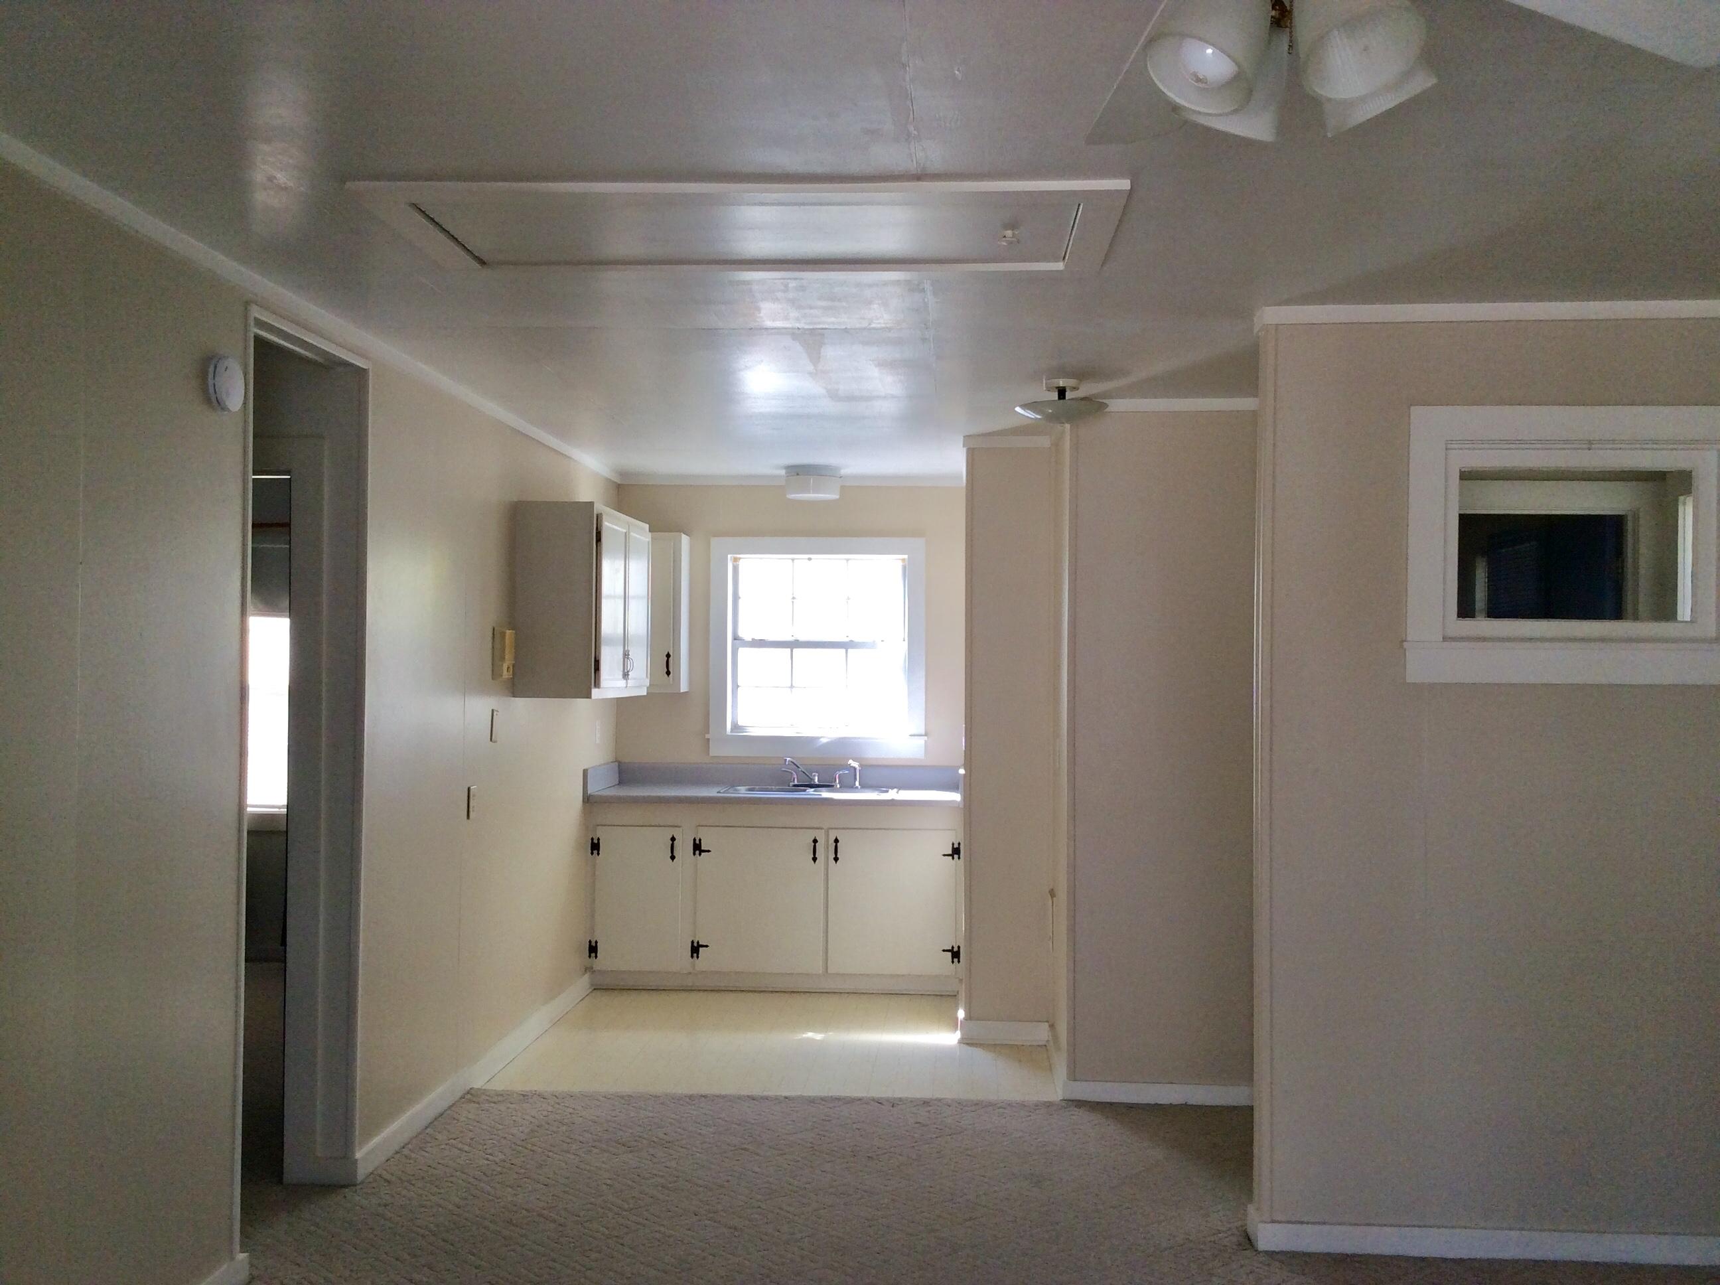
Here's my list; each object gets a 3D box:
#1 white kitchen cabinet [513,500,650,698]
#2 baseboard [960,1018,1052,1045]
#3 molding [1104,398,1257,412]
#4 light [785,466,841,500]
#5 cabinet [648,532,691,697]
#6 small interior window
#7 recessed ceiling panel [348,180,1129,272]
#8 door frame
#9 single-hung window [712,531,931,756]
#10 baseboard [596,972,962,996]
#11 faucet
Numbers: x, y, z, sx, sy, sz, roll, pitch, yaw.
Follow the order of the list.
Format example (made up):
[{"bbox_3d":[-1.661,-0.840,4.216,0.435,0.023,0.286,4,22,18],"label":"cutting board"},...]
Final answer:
[{"bbox_3d":[-1.136,-0.156,6.636,0.332,0.761,1.037,1,-1,4],"label":"white kitchen cabinet"},{"bbox_3d":[0.593,1.579,6.441,0.342,0.104,0.020,1,-1,4],"label":"baseboard"},{"bbox_3d":[1.075,-0.825,5.531,0.693,0.039,0.036,0,-1,4],"label":"molding"},{"bbox_3d":[-0.224,-0.763,7.606,0.268,0.139,0.268,1,-1,4],"label":"light"},{"bbox_3d":[-1.032,-0.137,7.806,0.369,0.767,0.320,1,-1,4],"label":"cabinet"},{"bbox_3d":[1.874,-0.254,4.179,0.607,0.406,0.080,1,-1,4],"label":"small interior window"},{"bbox_3d":[-0.220,-0.875,3.397,1.518,0.023,0.655,0,-1,4],"label":"recessed ceiling panel"},{"bbox_3d":[-1.524,0.374,4.172,0.143,2.364,0.791,0,-1,4],"label":"door frame"},{"bbox_3d":[-0.210,0.022,7.805,1.069,1.074,0.098,0,-1,4],"label":"single-hung window"},{"bbox_3d":[-0.393,1.591,7.402,1.702,0.091,0.020,1,-1,4],"label":"baseboard"},{"bbox_3d":[-0.288,0.615,7.601,0.210,0.141,0.070,1,-1,-38],"label":"faucet"}]

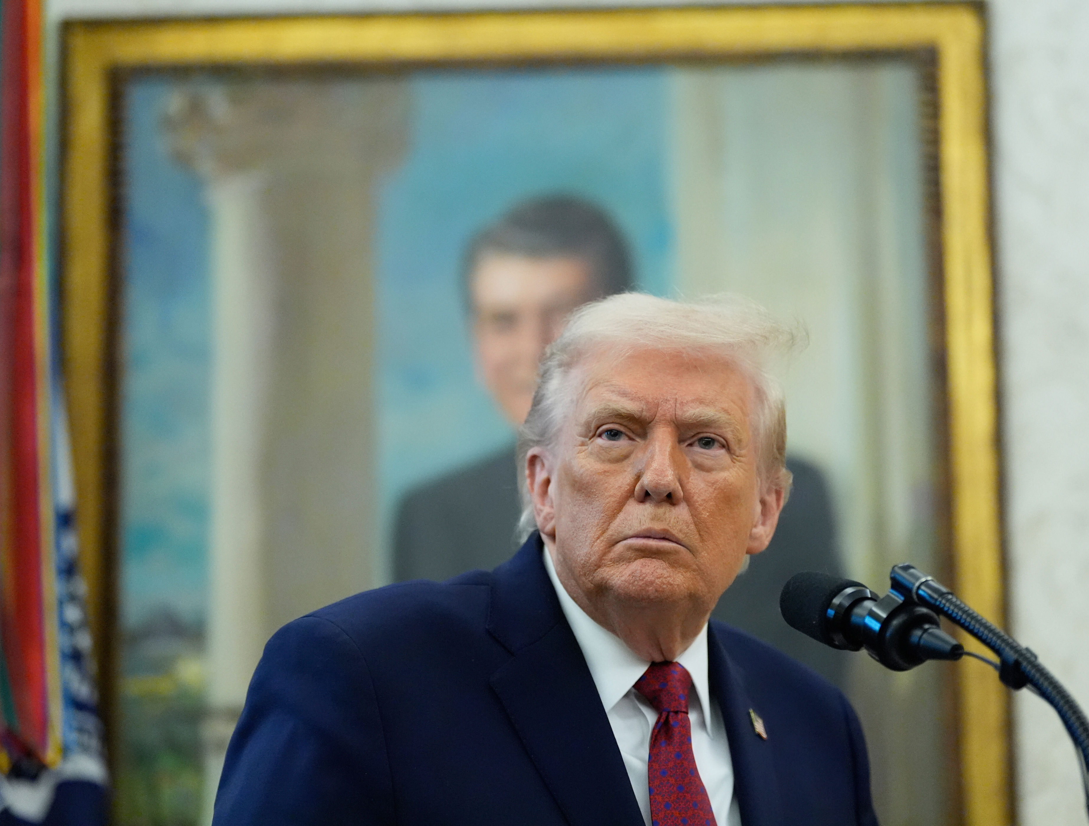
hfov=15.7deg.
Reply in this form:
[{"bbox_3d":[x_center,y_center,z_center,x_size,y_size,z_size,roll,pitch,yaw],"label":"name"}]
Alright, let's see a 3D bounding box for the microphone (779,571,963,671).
[{"bbox_3d":[0.218,0.139,2.620,0.047,0.047,0.195,4,6,-29],"label":"microphone"}]

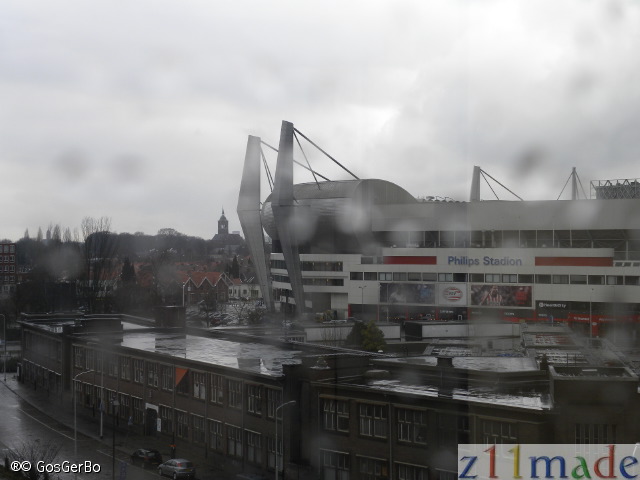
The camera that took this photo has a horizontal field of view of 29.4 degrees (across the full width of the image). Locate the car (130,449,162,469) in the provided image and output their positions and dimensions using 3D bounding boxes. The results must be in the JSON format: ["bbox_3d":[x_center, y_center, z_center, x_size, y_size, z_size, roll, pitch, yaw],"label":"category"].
[{"bbox_3d":[-15.048,18.775,105.507,1.680,1.430,3.850,0,-1,-29],"label":"car"}]

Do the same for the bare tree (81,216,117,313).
[{"bbox_3d":[-60.770,7.552,335.138,9.800,28.100,9.800,0,-1,0],"label":"bare tree"}]

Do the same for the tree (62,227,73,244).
[{"bbox_3d":[-97.217,8.816,470.137,4.200,28.000,4.200,0,-1,0],"label":"tree"}]

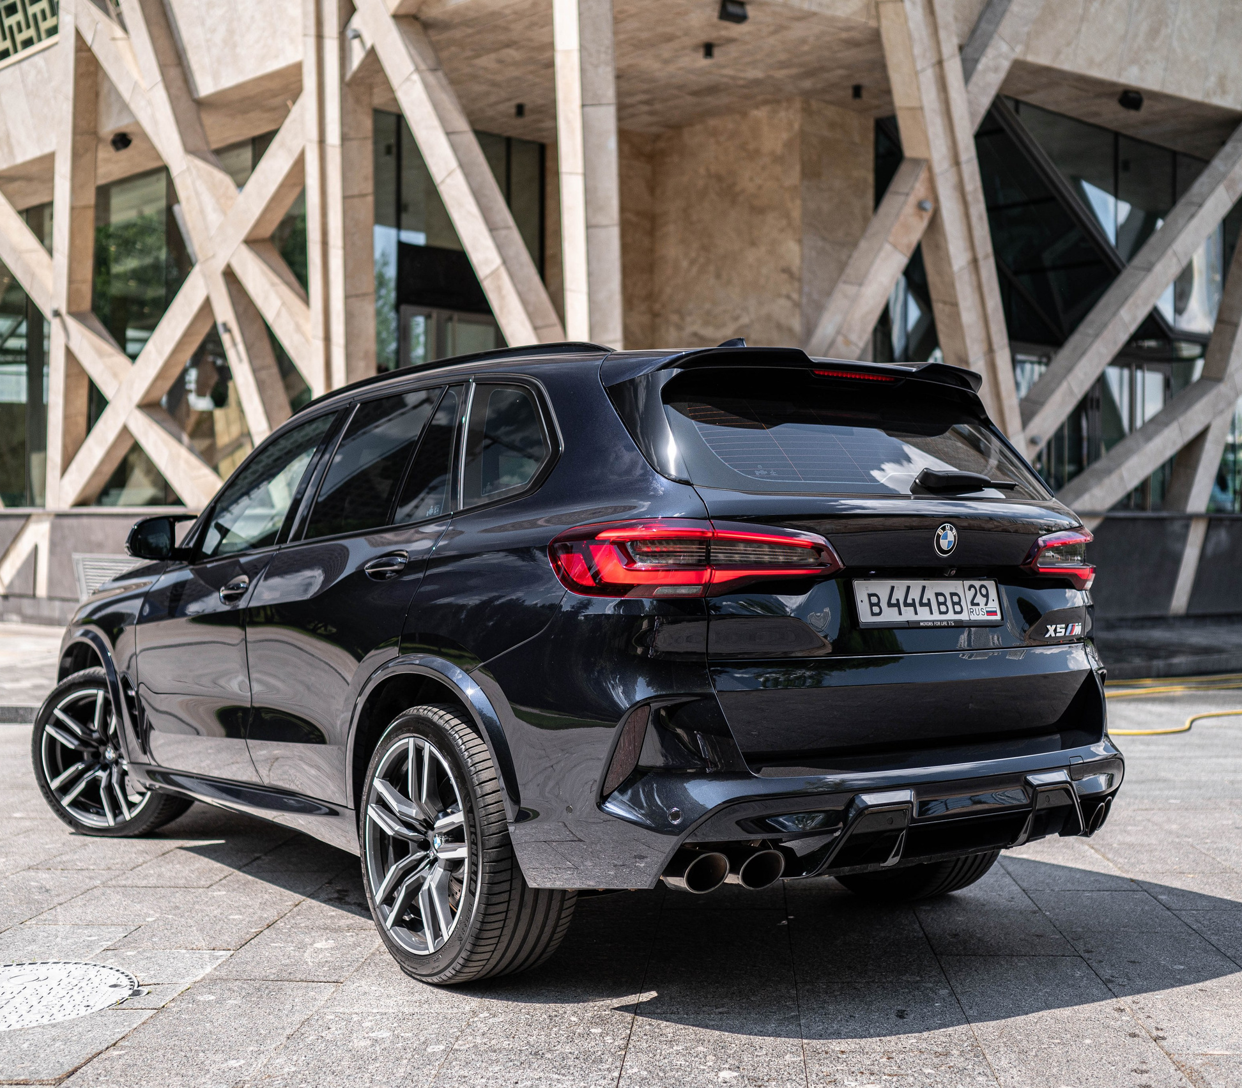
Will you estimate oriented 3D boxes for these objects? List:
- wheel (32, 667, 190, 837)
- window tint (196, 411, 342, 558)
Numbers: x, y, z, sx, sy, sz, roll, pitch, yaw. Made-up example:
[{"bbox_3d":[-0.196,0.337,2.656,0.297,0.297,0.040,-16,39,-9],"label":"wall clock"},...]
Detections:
[{"bbox_3d":[-2.114,0.884,6.694,0.730,0.730,0.295,-1,-2,23],"label":"wheel"},{"bbox_3d":[-1.259,-0.197,5.594,0.059,0.522,0.749,29,-18,-32],"label":"window tint"}]

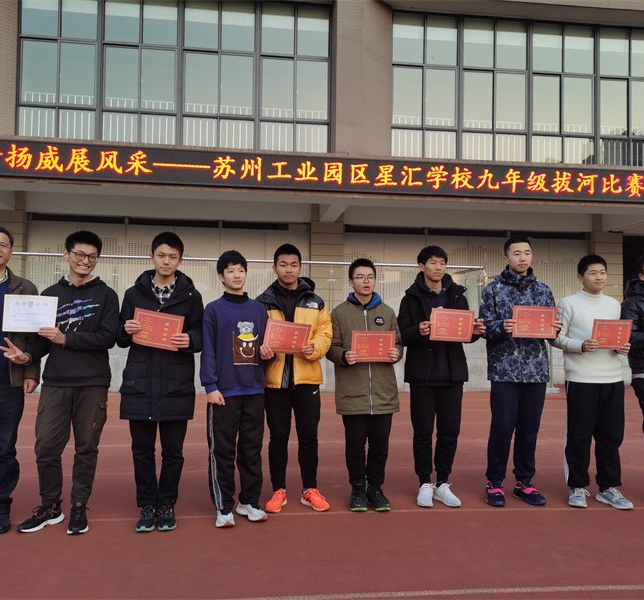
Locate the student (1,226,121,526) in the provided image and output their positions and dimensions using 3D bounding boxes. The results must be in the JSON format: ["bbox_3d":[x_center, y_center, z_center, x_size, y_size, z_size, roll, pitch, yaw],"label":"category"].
[{"bbox_3d":[-1.542,0.463,3.679,0.657,1.756,0.500,1,-2,-12],"label":"student"}]

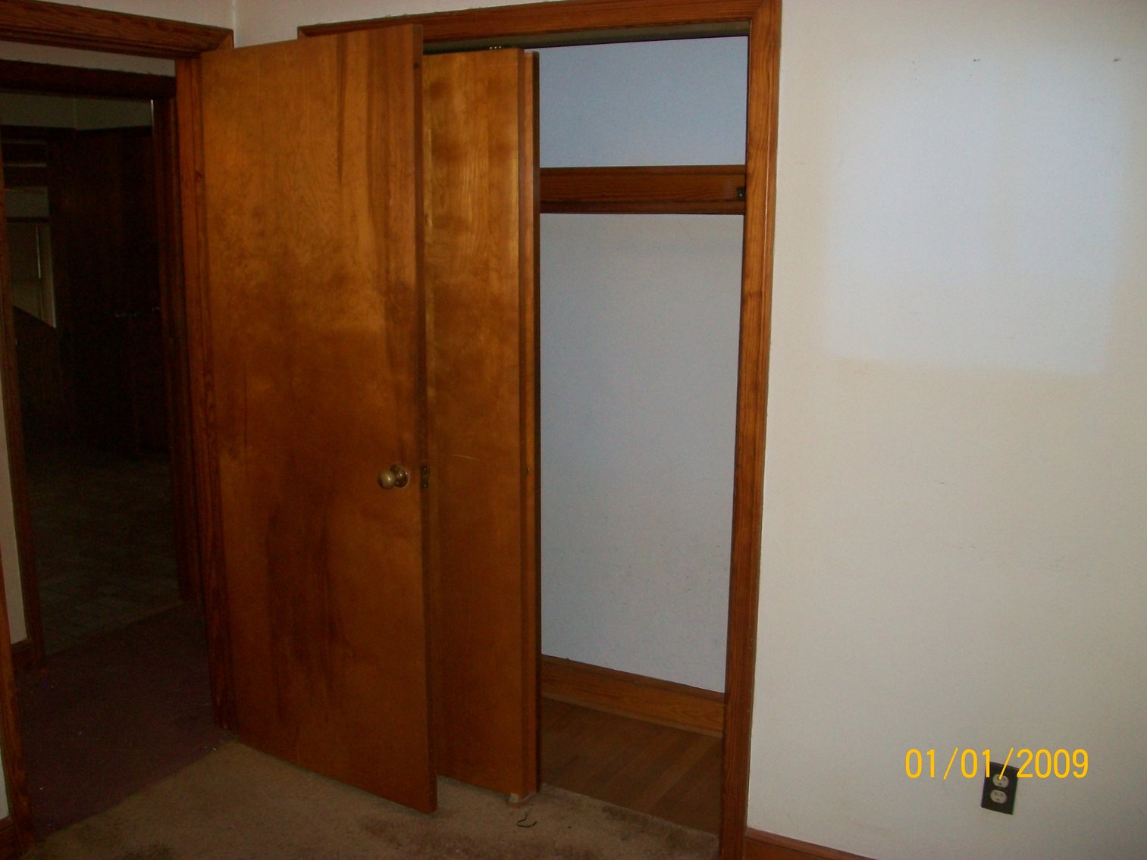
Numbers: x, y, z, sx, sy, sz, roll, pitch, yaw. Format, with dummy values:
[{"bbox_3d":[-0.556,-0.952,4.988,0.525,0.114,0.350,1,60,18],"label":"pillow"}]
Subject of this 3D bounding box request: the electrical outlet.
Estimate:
[{"bbox_3d":[0.937,0.789,2.477,0.070,0.114,0.008,6,13,27],"label":"electrical outlet"}]

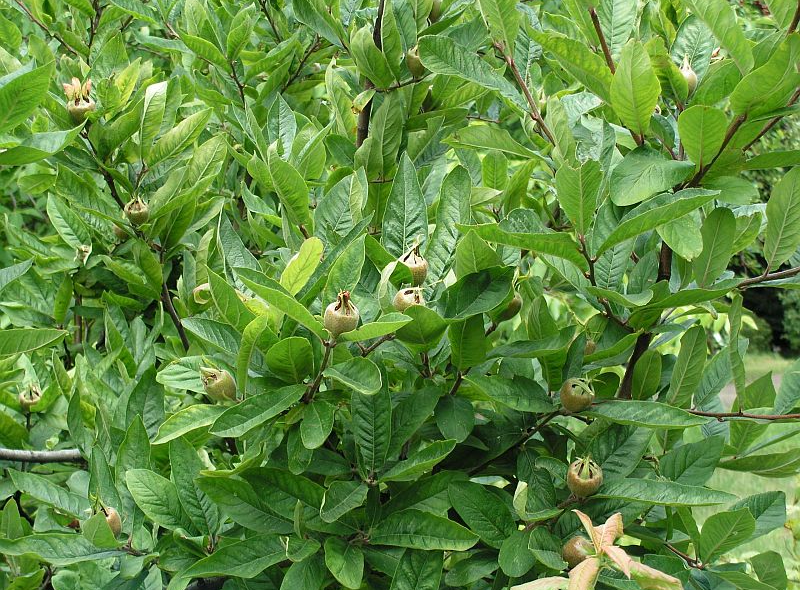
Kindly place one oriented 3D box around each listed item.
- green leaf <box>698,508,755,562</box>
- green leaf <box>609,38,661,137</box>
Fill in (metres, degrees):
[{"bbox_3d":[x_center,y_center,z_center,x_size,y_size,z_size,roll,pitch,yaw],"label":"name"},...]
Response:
[{"bbox_3d":[0.294,0.217,1.420,0.041,0.072,0.012,32,27,-15],"label":"green leaf"},{"bbox_3d":[0.237,-0.209,1.580,0.048,0.096,0.018,-6,-6,-1],"label":"green leaf"}]

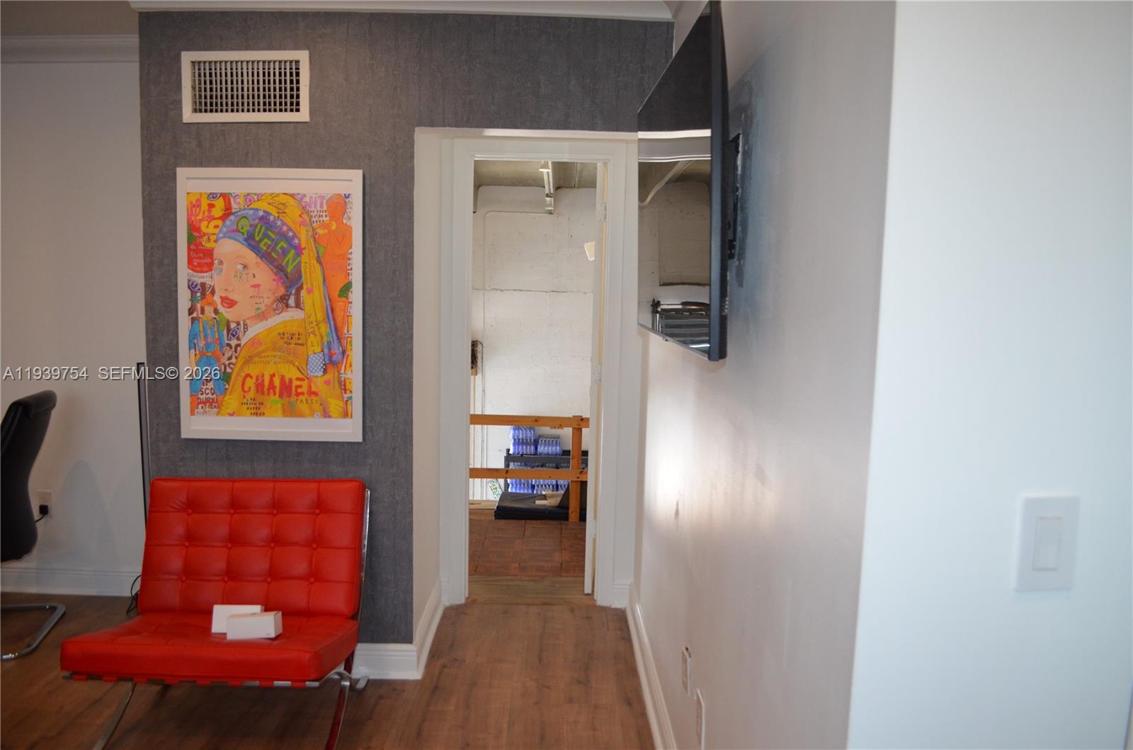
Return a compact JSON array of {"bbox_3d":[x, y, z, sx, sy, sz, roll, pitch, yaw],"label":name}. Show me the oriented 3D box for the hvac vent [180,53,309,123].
[{"bbox_3d":[-1.120,-1.007,2.967,0.450,0.246,0.020,1,6,0],"label":"hvac vent"}]

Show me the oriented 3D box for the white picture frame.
[{"bbox_3d":[-1.059,-0.249,3.046,0.655,0.965,0.030,1,6,0],"label":"white picture frame"}]

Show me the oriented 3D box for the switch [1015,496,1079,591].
[{"bbox_3d":[0.579,0.203,1.025,0.071,0.117,0.012,1,6,0],"label":"switch"}]

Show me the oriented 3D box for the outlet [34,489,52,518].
[{"bbox_3d":[-2.409,0.592,3.909,0.074,0.120,0.010,1,6,0],"label":"outlet"}]

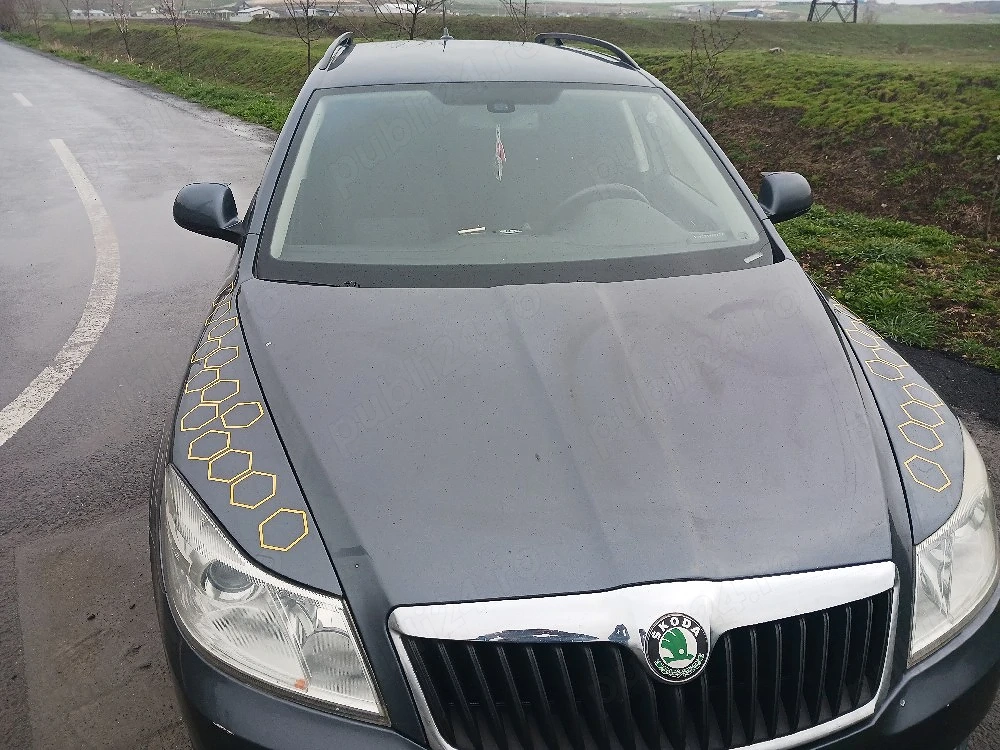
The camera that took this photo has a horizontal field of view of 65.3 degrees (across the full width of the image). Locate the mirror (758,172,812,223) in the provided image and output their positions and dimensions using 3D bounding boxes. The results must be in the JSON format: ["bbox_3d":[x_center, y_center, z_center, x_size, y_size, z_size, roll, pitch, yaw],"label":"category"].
[{"bbox_3d":[0.924,-0.562,2.549,0.215,0.170,0.140,-3,25,-8],"label":"mirror"}]

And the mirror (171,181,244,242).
[{"bbox_3d":[-0.856,-0.473,2.295,0.215,0.170,0.140,-3,25,-8],"label":"mirror"}]

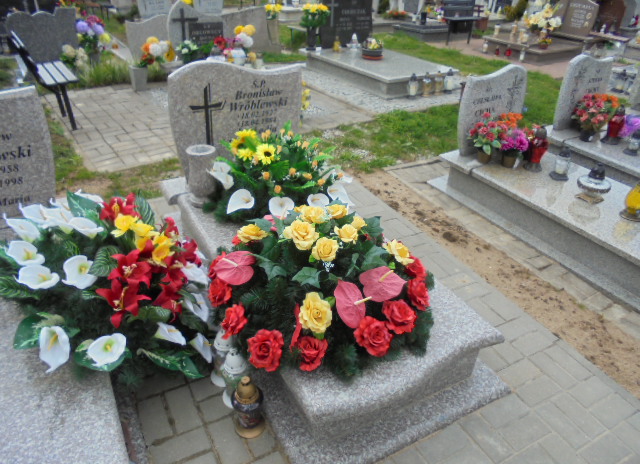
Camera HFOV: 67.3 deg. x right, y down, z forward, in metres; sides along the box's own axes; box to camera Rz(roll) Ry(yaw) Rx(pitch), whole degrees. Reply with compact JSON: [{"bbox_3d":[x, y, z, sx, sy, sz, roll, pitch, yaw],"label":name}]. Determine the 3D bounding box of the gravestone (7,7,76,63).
[{"bbox_3d":[-3.452,-2.430,5.991,0.770,0.700,0.100,-14,34,-26],"label":"gravestone"}]

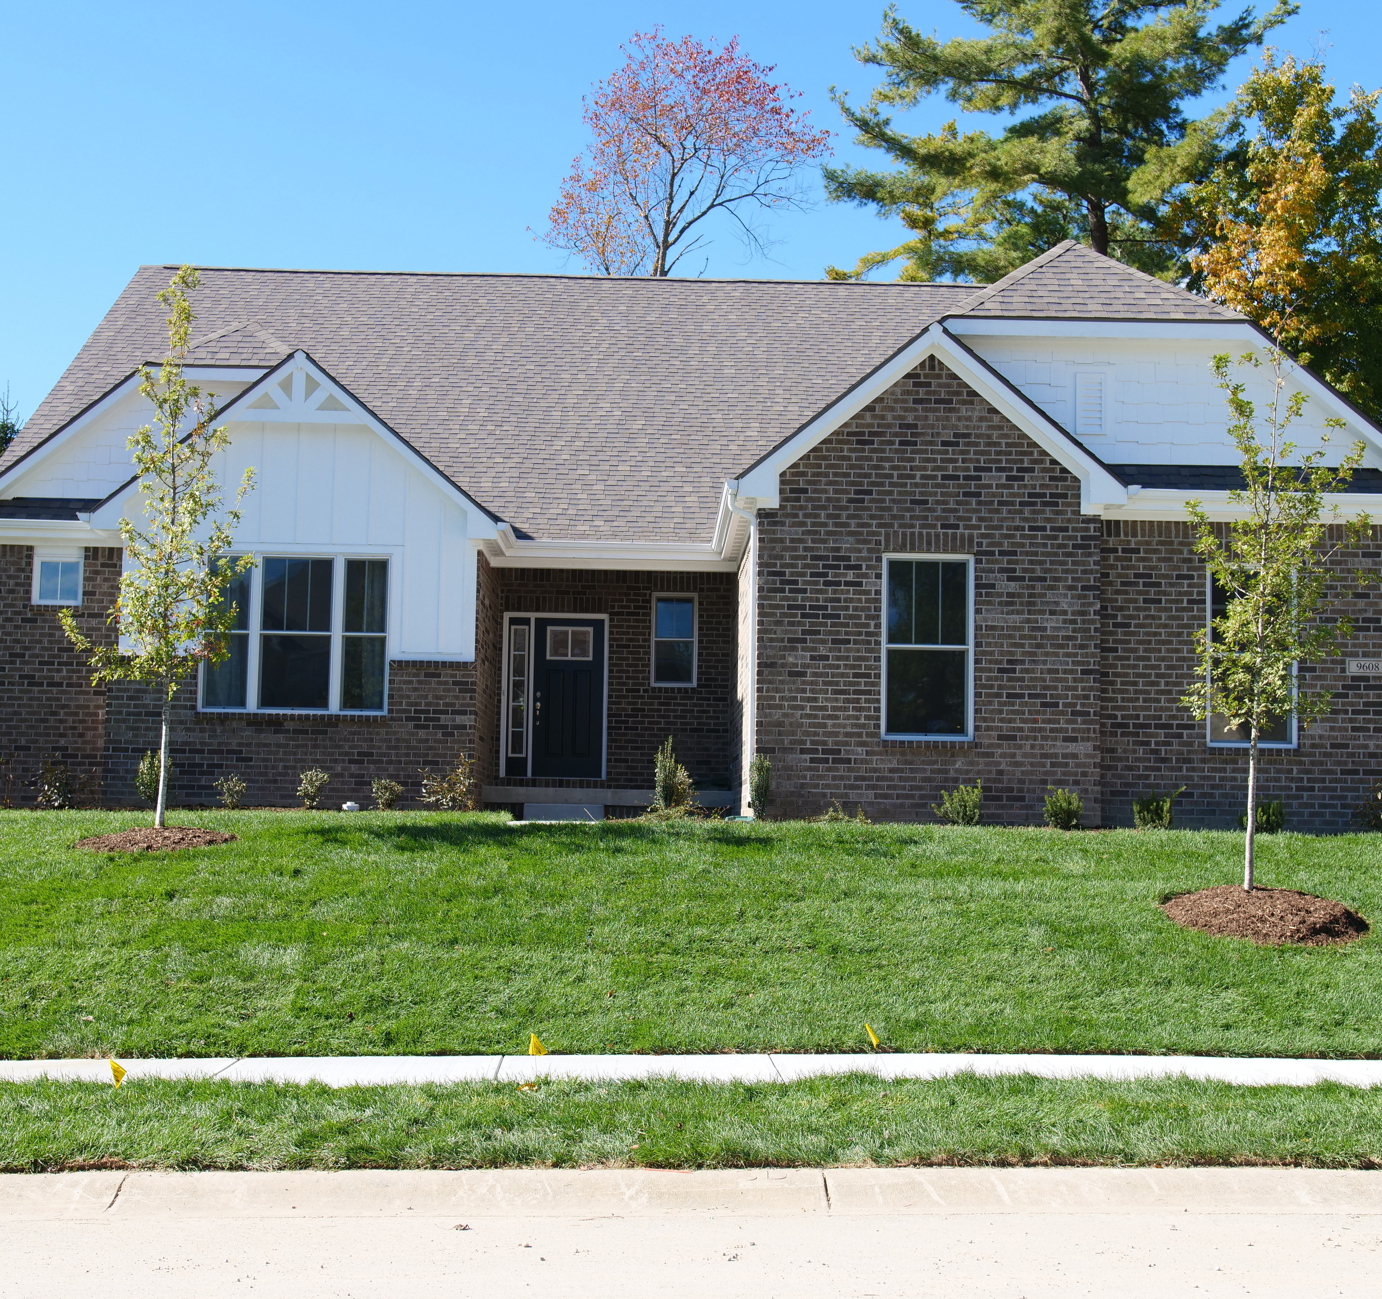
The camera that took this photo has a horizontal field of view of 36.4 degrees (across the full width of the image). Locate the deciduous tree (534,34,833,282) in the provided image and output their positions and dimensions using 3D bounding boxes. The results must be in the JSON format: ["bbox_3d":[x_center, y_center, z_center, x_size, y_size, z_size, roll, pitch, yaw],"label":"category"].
[{"bbox_3d":[-0.207,-4.905,45.675,7.200,17.800,7.000,1,-5,-1],"label":"deciduous tree"}]

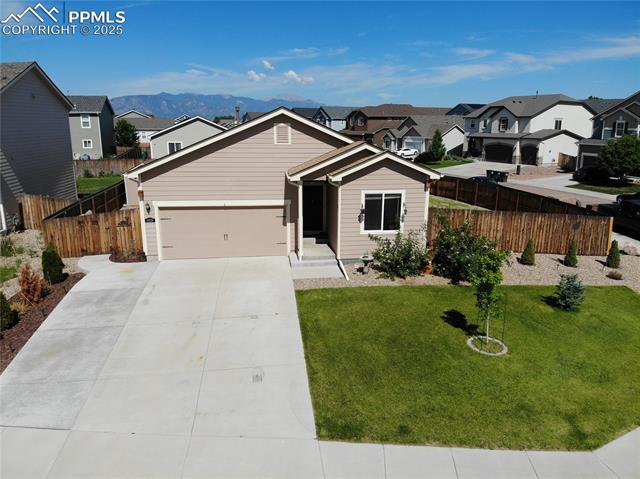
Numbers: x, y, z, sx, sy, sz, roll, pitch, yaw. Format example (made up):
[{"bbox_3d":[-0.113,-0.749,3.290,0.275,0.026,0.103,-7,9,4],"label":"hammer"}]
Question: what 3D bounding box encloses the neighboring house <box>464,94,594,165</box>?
[{"bbox_3d":[28.950,-14.716,58.399,12.000,8.500,14.500,-4,15,-17],"label":"neighboring house"}]

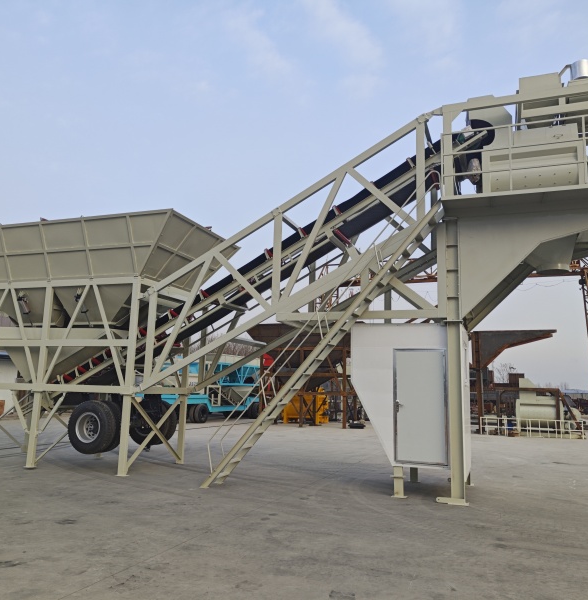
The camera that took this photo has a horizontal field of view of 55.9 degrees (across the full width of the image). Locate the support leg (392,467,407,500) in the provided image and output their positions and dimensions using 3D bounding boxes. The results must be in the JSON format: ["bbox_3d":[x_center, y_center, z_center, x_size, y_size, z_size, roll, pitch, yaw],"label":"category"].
[{"bbox_3d":[1.740,3.014,9.193,0.213,0.475,0.213,-2,-10,20],"label":"support leg"}]

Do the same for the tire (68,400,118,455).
[{"bbox_3d":[-4.021,2.559,11.079,1.033,1.033,0.284,-2,-10,20],"label":"tire"}]

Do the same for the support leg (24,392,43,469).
[{"bbox_3d":[-5.415,2.703,11.572,0.192,1.533,0.192,-2,-10,20],"label":"support leg"}]

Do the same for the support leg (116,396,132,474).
[{"bbox_3d":[-3.301,2.630,10.821,0.192,1.530,0.192,-2,-10,20],"label":"support leg"}]

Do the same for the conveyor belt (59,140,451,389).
[{"bbox_3d":[-0.889,-0.283,11.660,9.988,0.526,1.114,-32,-18,12],"label":"conveyor belt"}]

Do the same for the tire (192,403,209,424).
[{"bbox_3d":[-4.965,6.034,29.550,0.284,1.033,1.033,-3,-11,26],"label":"tire"}]

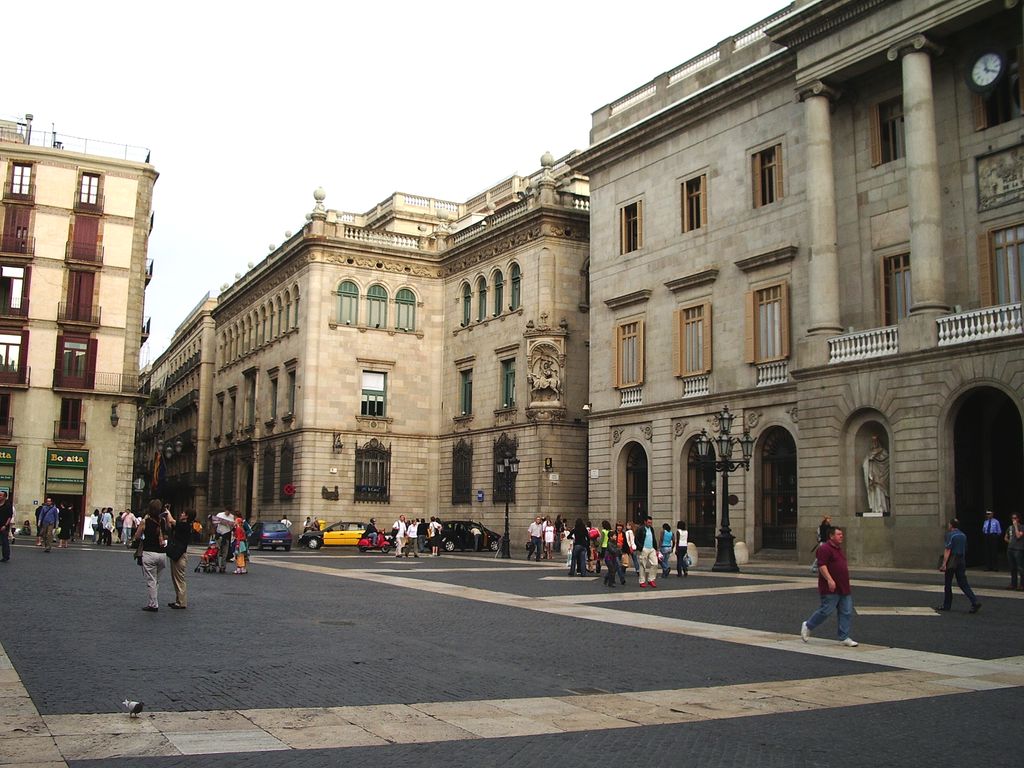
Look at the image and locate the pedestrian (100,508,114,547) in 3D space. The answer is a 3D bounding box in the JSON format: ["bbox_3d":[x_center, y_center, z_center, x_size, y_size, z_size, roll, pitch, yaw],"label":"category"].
[{"bbox_3d":[-17.775,6.284,45.500,0.380,1.720,0.480,-4,-9,30],"label":"pedestrian"}]

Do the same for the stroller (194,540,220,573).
[{"bbox_3d":[-8.617,4.881,29.300,0.720,0.920,0.470,8,-10,-40],"label":"stroller"}]

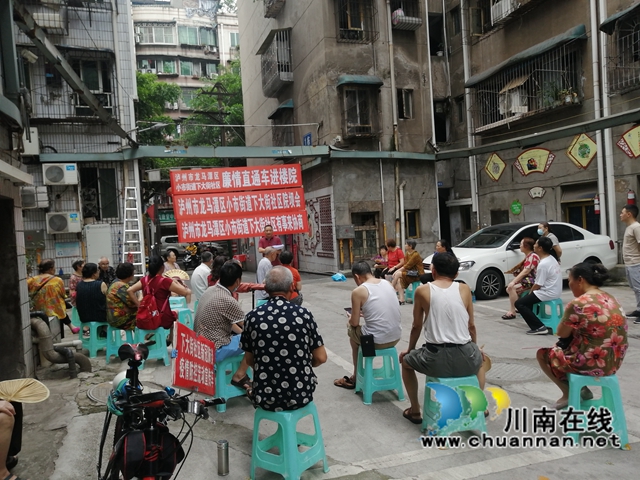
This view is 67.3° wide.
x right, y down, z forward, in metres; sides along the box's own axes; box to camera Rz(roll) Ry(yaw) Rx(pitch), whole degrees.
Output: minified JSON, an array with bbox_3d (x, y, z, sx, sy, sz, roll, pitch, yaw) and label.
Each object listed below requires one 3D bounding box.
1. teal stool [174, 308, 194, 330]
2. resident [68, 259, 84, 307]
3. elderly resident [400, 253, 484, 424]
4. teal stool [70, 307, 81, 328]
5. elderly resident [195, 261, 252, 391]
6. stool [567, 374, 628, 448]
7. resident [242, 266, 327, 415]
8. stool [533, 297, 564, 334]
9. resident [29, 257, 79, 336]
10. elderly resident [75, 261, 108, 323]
[{"bbox_3d":[-2.150,1.317,7.563,0.350,0.472,0.350,-4,2,-15],"label":"teal stool"},{"bbox_3d":[-4.100,0.991,8.574,0.680,1.290,0.460,-4,1,-40],"label":"resident"},{"bbox_3d":[0.988,0.794,3.820,0.630,1.360,0.720,-4,2,2],"label":"elderly resident"},{"bbox_3d":[-4.258,1.415,8.722,0.350,0.472,0.350,-4,2,-20],"label":"teal stool"},{"bbox_3d":[-0.799,0.854,4.531,0.720,1.320,0.520,-4,1,-44],"label":"elderly resident"},{"bbox_3d":[1.842,1.100,3.249,0.345,0.447,0.340,-3,1,23],"label":"stool"},{"bbox_3d":[-0.212,0.813,3.100,0.530,1.290,0.700,-3,1,0],"label":"resident"},{"bbox_3d":[3.129,1.026,6.595,0.340,0.465,0.340,-4,1,-39],"label":"stool"},{"bbox_3d":[-4.215,0.996,7.678,0.540,1.370,0.660,-3,2,18],"label":"resident"},{"bbox_3d":[-3.170,0.965,6.914,0.480,1.290,0.680,-3,1,12],"label":"elderly resident"}]

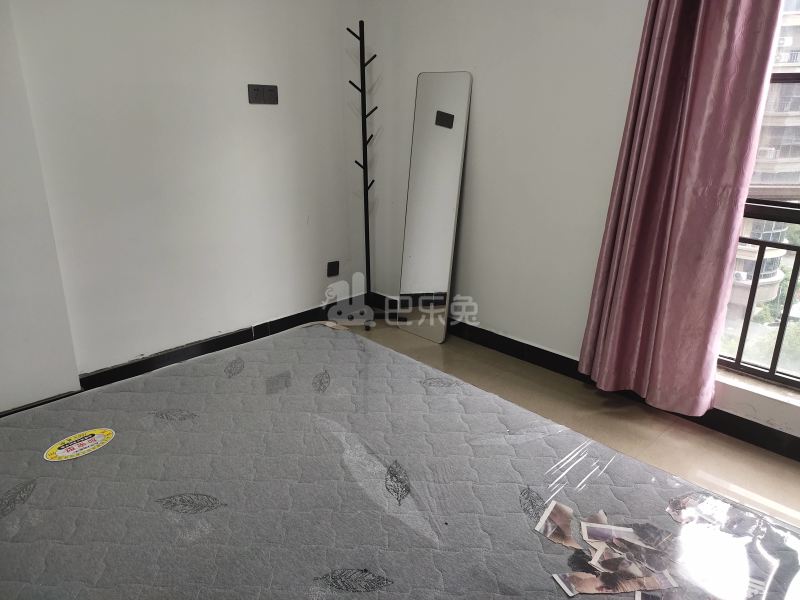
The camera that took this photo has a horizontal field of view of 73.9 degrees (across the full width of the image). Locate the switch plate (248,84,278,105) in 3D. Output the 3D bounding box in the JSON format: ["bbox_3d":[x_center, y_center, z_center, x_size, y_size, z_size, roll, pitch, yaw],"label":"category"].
[{"bbox_3d":[-0.705,-1.066,2.763,0.172,0.088,0.010,-18,26,-42],"label":"switch plate"}]

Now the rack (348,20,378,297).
[{"bbox_3d":[-0.184,-0.699,3.139,0.330,1.710,0.330,1,19,0],"label":"rack"}]

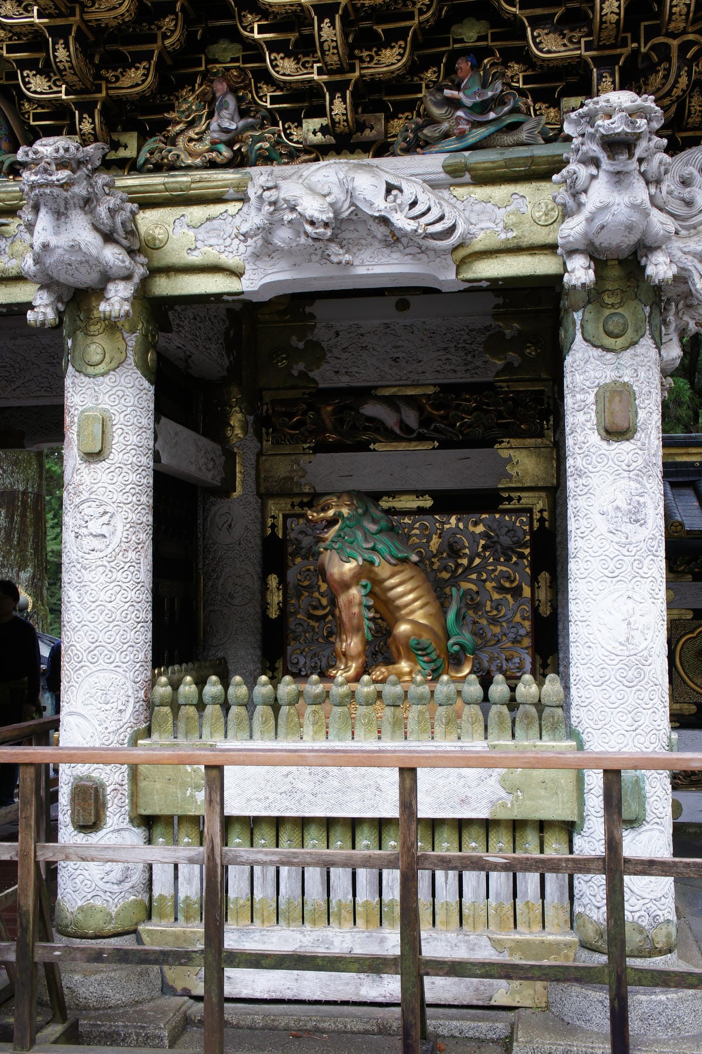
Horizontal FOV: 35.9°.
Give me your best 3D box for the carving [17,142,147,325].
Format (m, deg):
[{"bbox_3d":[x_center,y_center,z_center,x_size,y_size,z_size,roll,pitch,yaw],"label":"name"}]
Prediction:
[{"bbox_3d":[-1.096,-1.150,4.335,0.430,0.700,0.460,-1,-4,8],"label":"carving"}]

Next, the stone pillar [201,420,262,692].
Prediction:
[{"bbox_3d":[-0.736,0.553,6.680,0.380,2.490,0.380,-1,-4,8],"label":"stone pillar"}]

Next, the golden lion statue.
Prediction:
[{"bbox_3d":[0.198,0.296,5.486,0.856,0.958,0.390,-1,-4,8],"label":"golden lion statue"}]

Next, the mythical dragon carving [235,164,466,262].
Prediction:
[{"bbox_3d":[-0.009,-1.266,4.317,0.954,0.391,0.220,-1,-4,8],"label":"mythical dragon carving"}]

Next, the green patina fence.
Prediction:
[{"bbox_3d":[0.015,1.241,4.400,1.775,1.275,0.180,-1,-4,8],"label":"green patina fence"}]

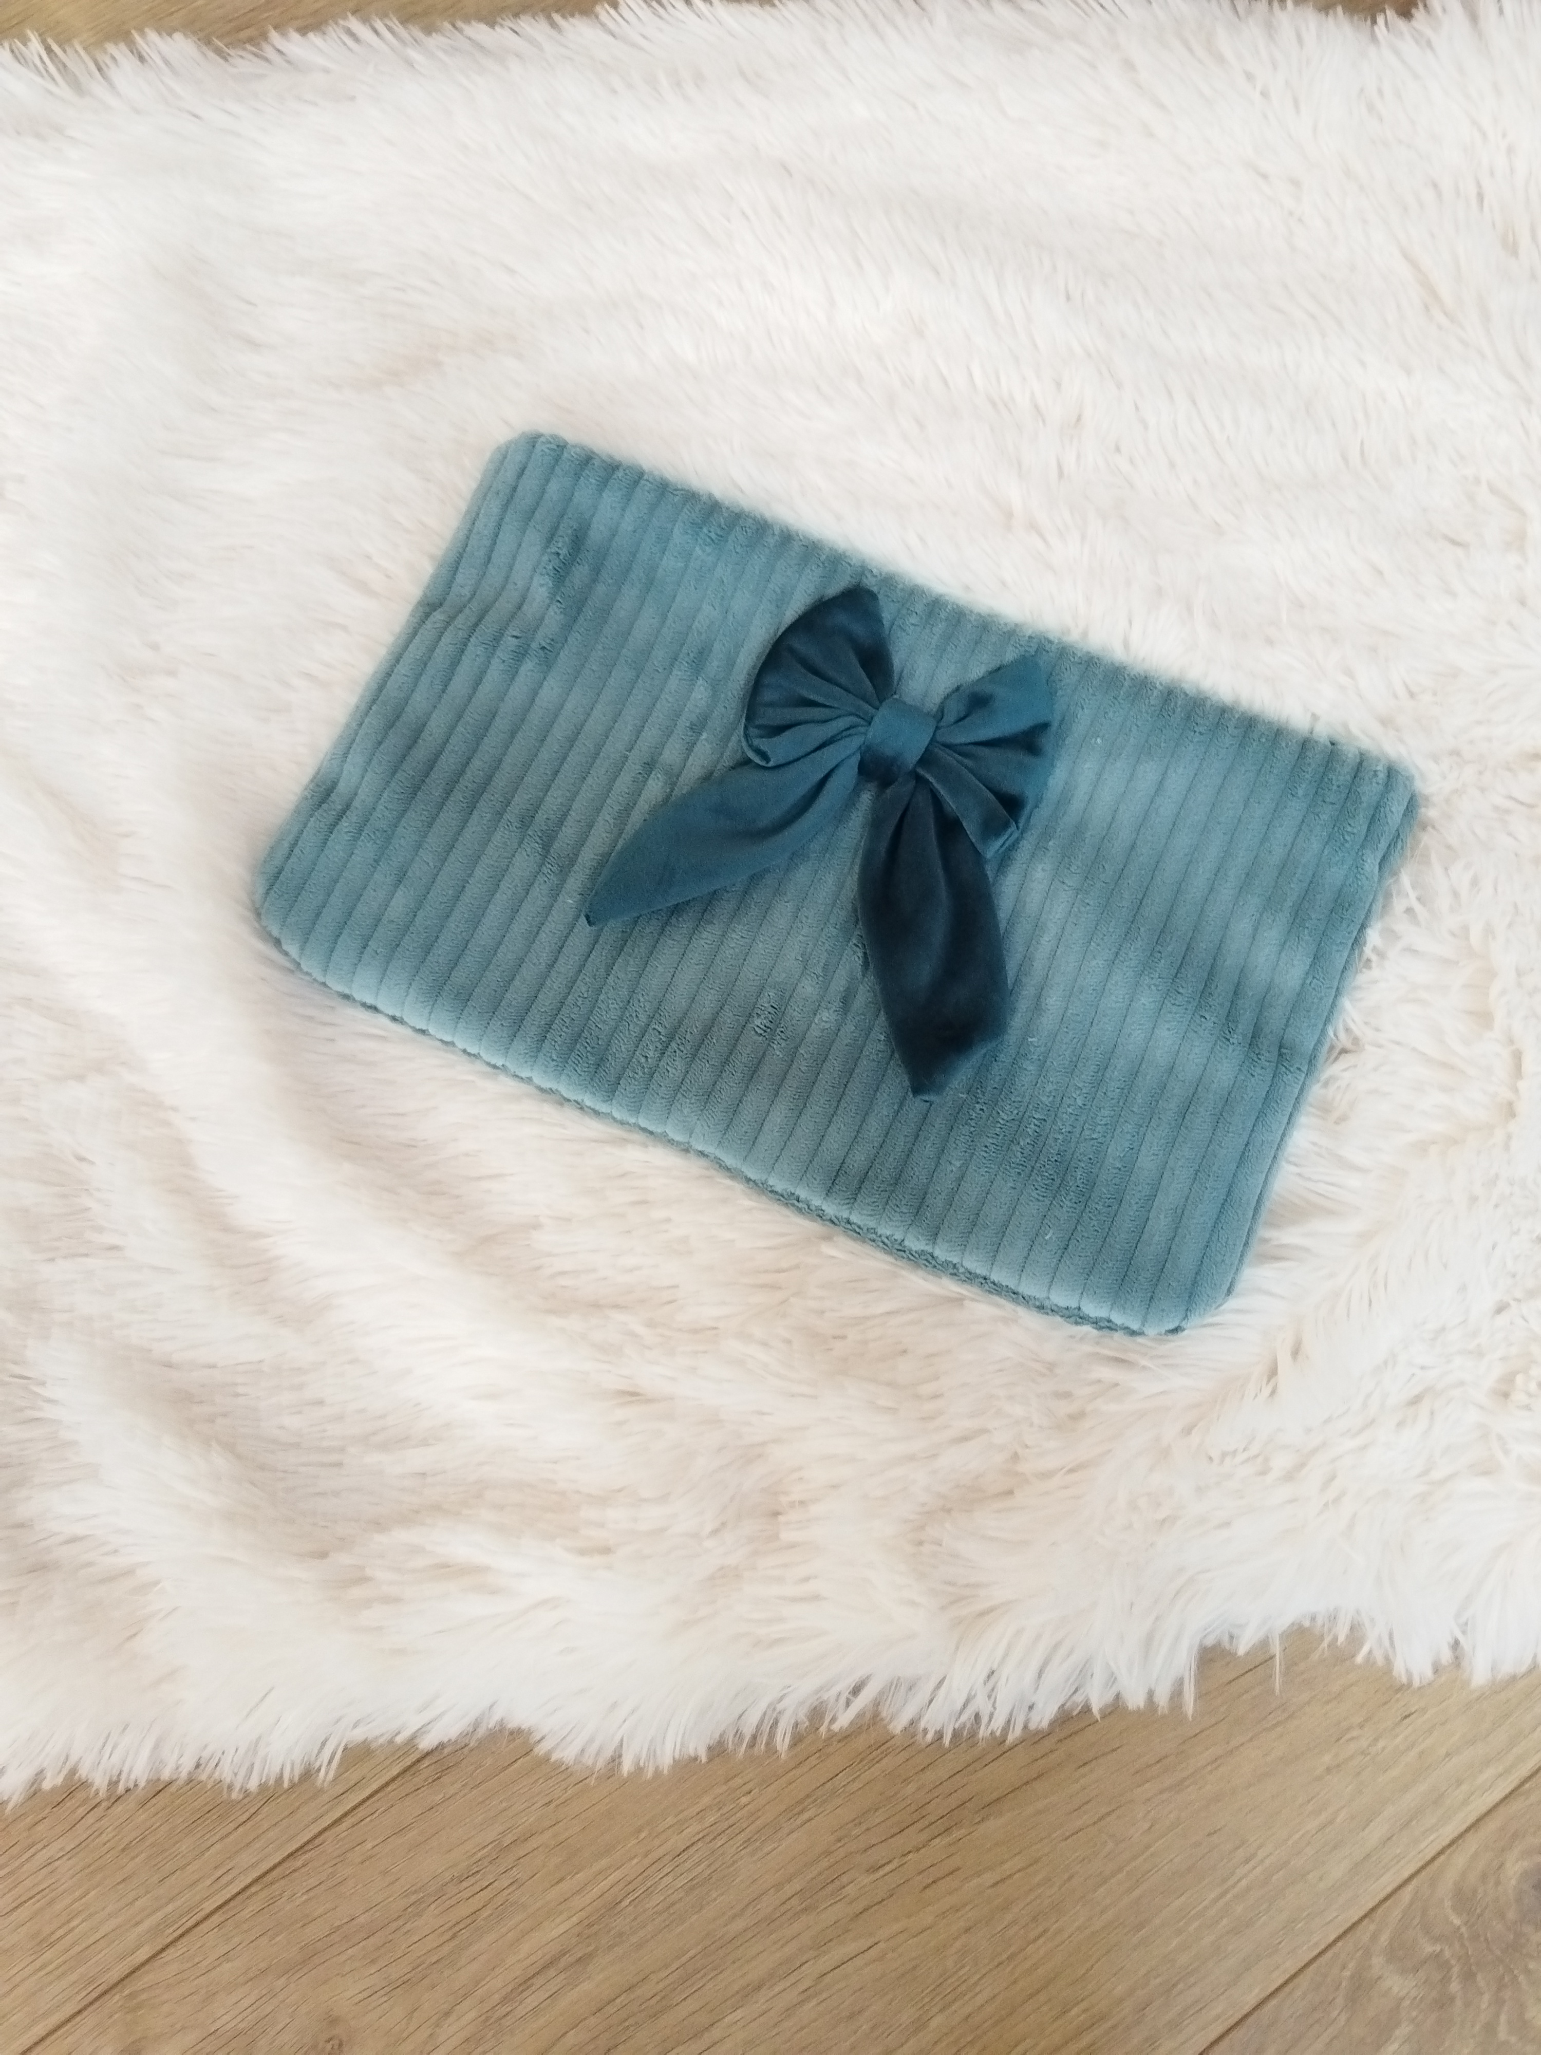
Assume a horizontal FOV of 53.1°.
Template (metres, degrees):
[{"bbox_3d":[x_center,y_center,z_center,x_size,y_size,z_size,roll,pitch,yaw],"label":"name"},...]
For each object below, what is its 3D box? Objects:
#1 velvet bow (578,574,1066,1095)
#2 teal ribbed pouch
[{"bbox_3d":[0.028,-0.060,0.441,0.118,0.018,0.141,22,76,6],"label":"velvet bow"},{"bbox_3d":[0.020,-0.052,0.462,0.303,0.026,0.185,22,76,6],"label":"teal ribbed pouch"}]

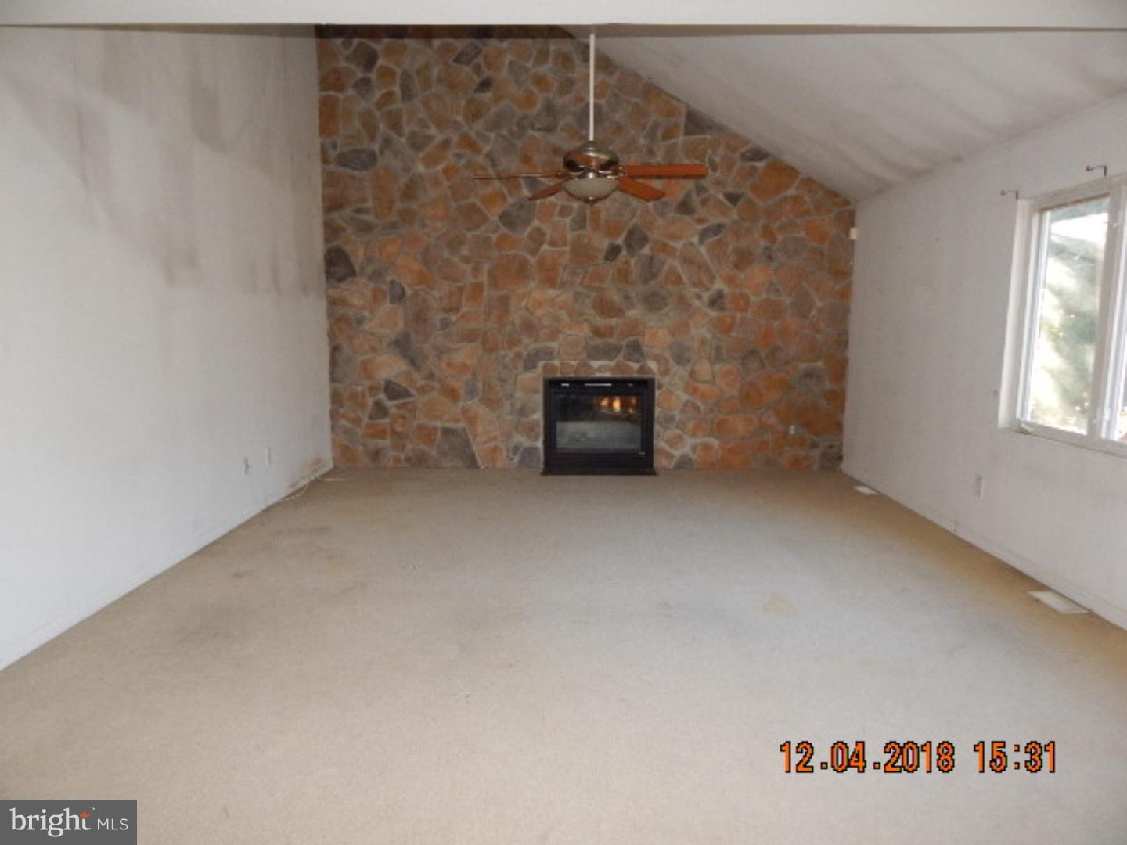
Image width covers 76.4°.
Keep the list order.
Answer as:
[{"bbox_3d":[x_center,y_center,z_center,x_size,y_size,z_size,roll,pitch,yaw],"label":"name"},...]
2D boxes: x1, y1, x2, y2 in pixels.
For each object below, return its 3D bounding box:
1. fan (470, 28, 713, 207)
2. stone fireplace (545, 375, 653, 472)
[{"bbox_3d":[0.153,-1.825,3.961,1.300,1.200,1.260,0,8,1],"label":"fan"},{"bbox_3d":[0.324,0.006,6.754,1.060,0.890,0.330,0,8,1],"label":"stone fireplace"}]

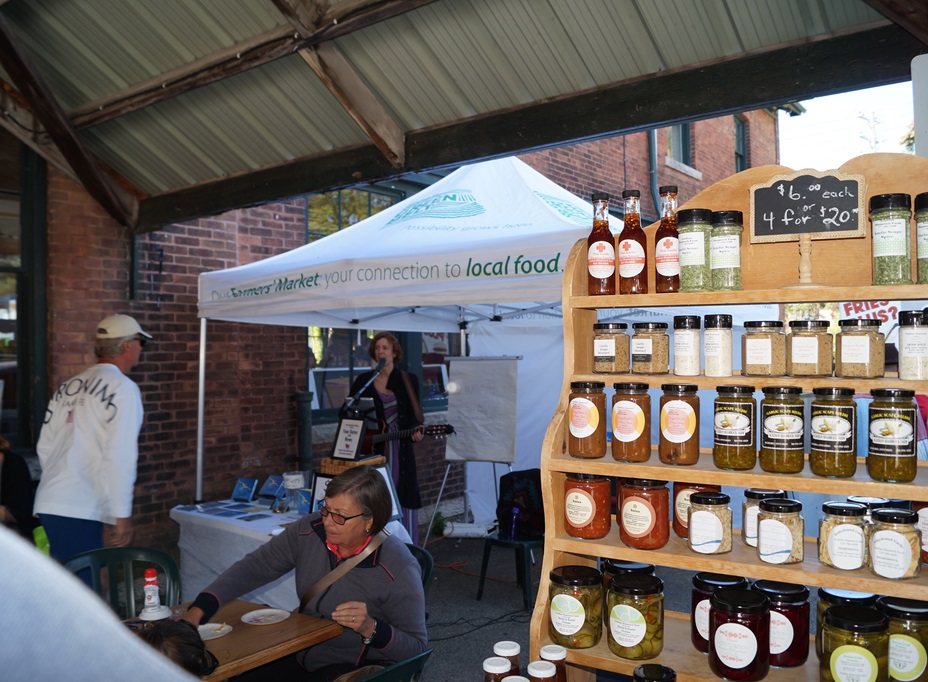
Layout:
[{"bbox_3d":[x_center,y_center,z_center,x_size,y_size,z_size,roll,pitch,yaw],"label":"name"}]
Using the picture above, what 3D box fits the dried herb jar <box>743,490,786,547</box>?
[{"bbox_3d":[0.480,0.284,1.222,0.066,0.085,0.060,-1,-1,31],"label":"dried herb jar"}]

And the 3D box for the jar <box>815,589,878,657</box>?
[{"bbox_3d":[0.563,0.414,1.128,0.085,0.109,0.085,0,0,30],"label":"jar"}]

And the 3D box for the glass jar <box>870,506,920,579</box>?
[{"bbox_3d":[0.603,0.282,1.073,0.066,0.085,0.060,-1,-1,35],"label":"glass jar"}]

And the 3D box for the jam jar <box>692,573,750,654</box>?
[{"bbox_3d":[0.407,0.431,1.224,0.084,0.105,0.084,0,-1,0],"label":"jam jar"}]

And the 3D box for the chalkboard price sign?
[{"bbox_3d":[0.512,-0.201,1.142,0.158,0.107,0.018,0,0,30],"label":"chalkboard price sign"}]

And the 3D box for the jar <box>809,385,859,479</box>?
[{"bbox_3d":[0.546,0.134,1.133,0.062,0.127,0.062,0,-1,32],"label":"jar"}]

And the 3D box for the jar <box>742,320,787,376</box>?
[{"bbox_3d":[0.474,0.012,1.212,0.066,0.085,0.059,0,-1,34],"label":"jar"}]

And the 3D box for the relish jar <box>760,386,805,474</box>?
[{"bbox_3d":[0.450,0.126,1.085,0.060,0.118,0.060,0,0,20],"label":"relish jar"}]

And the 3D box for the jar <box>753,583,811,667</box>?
[{"bbox_3d":[0.482,0.430,1.172,0.084,0.106,0.084,0,-1,0],"label":"jar"}]

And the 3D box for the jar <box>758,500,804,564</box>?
[{"bbox_3d":[0.457,0.275,1.106,0.067,0.083,0.062,0,0,38],"label":"jar"}]

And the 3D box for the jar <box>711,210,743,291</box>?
[{"bbox_3d":[0.424,-0.143,1.239,0.051,0.133,0.051,0,-1,24],"label":"jar"}]

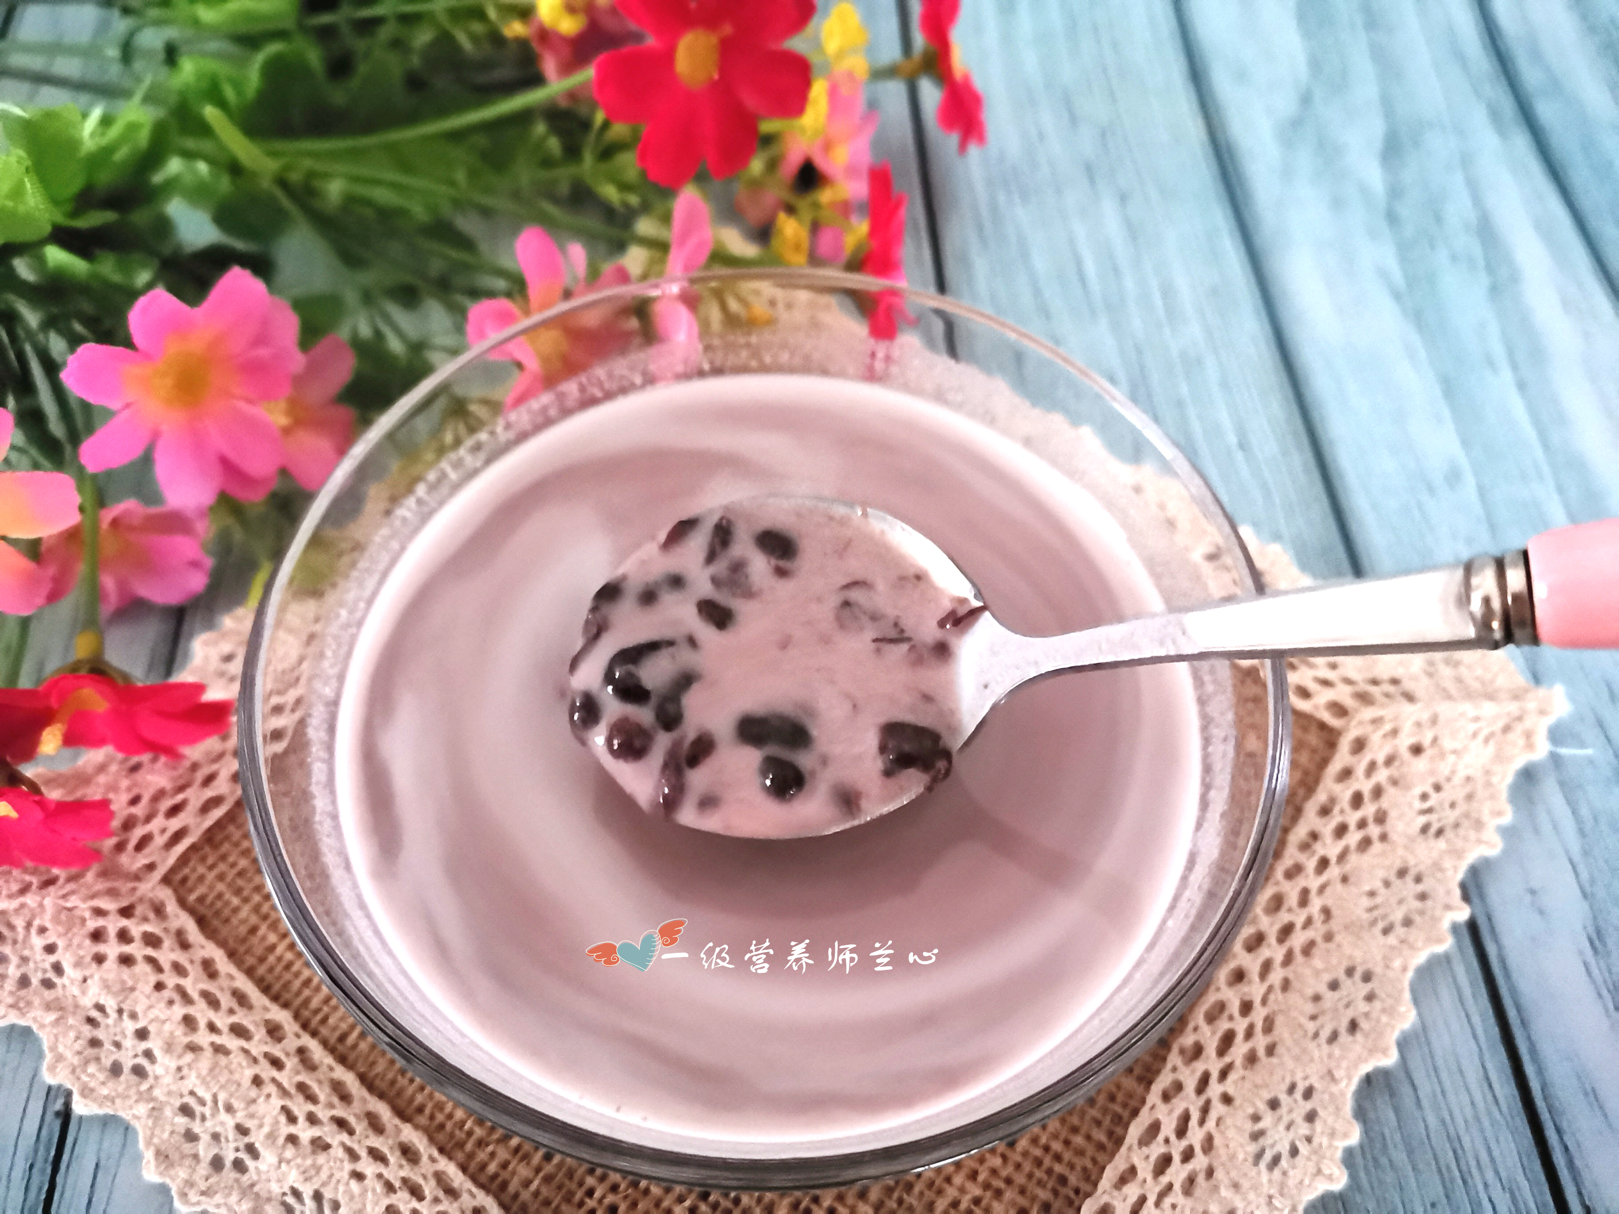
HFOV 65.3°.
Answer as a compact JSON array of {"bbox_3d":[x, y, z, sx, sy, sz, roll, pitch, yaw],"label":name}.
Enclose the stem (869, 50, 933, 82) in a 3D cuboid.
[{"bbox_3d":[0.023,-0.135,0.315,0.017,0.006,0.006,-15,67,-6],"label":"stem"}]

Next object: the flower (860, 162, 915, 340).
[{"bbox_3d":[0.016,-0.073,0.259,0.011,0.037,0.036,-2,58,3],"label":"flower"}]

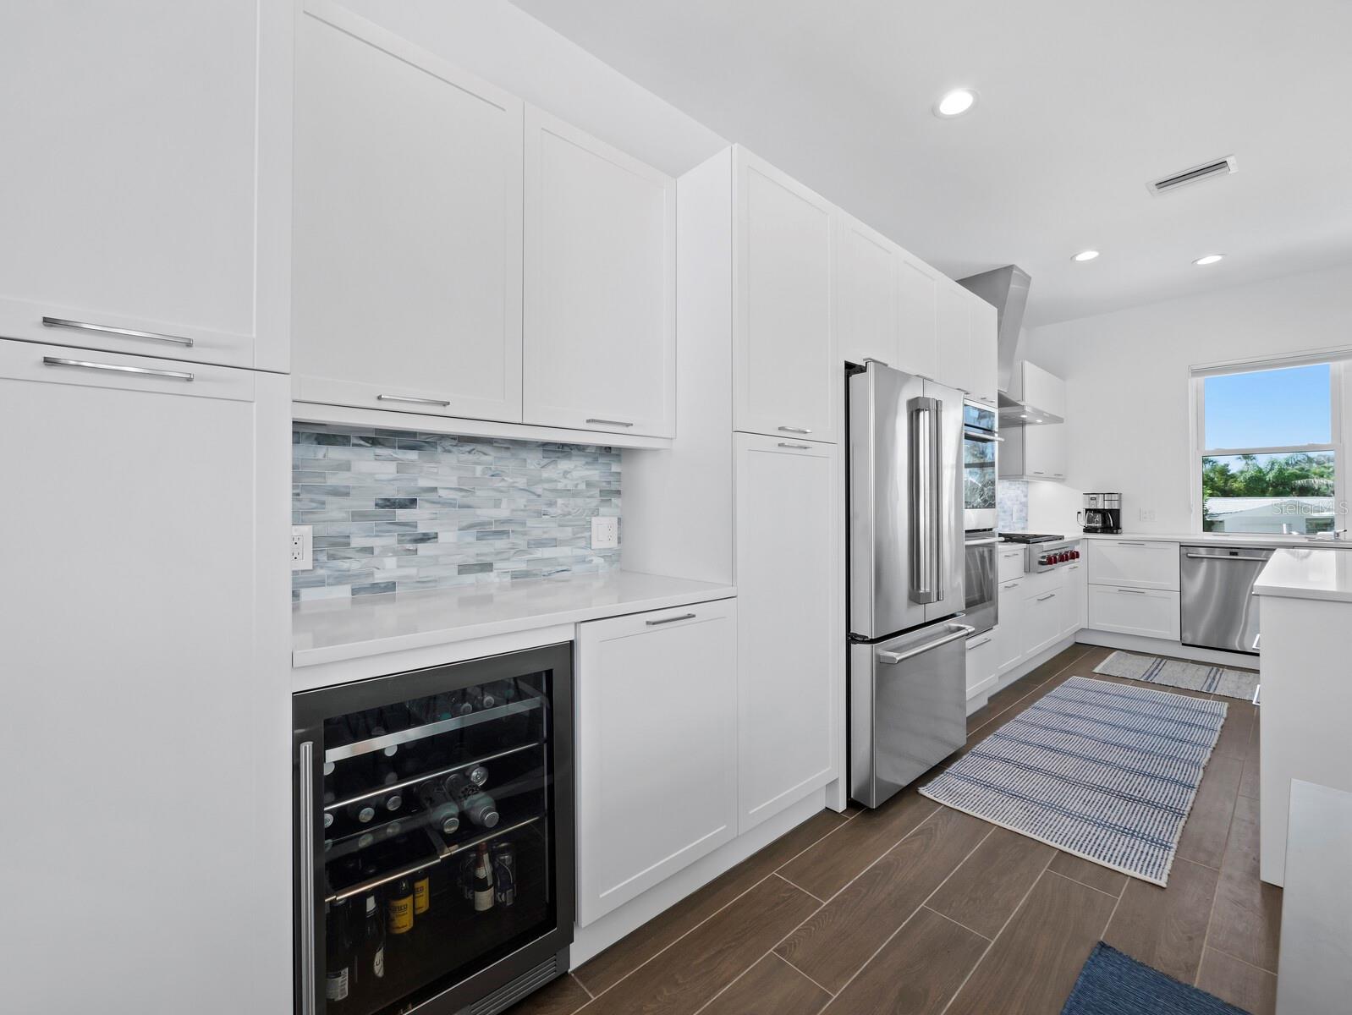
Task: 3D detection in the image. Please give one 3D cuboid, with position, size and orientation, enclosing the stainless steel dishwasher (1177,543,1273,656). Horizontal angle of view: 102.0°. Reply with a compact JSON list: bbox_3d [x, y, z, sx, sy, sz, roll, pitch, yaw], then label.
[{"bbox_3d":[4.456,0.704,4.342,0.610,0.801,0.600,0,0,-41],"label":"stainless steel dishwasher"}]

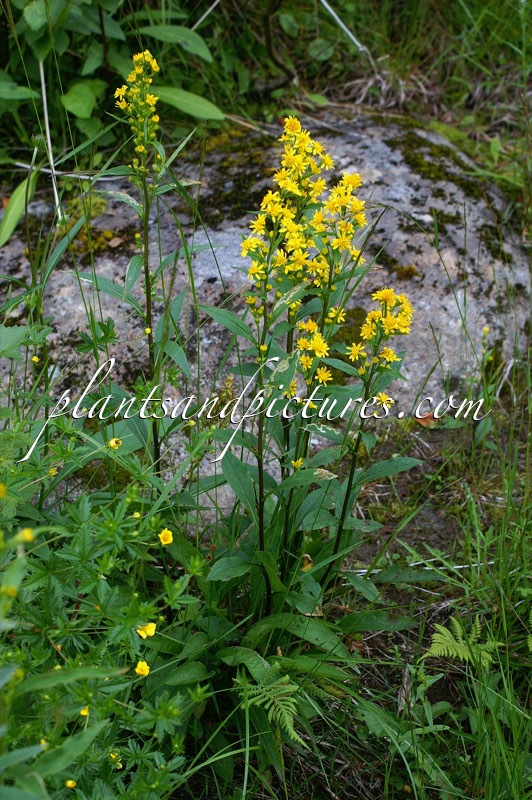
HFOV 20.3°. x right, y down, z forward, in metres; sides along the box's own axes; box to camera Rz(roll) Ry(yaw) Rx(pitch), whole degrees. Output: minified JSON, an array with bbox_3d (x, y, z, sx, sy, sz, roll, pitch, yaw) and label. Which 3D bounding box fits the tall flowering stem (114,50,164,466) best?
[{"bbox_3d":[-0.118,-0.124,1.400,0.042,0.400,0.042,0,21,0],"label":"tall flowering stem"}]

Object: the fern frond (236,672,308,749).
[{"bbox_3d":[0.004,0.242,1.160,0.056,0.022,0.066,-13,48,-26],"label":"fern frond"}]

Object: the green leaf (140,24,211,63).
[{"bbox_3d":[-0.125,-0.491,2.050,0.106,0.018,0.034,25,46,8],"label":"green leaf"}]

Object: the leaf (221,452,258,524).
[{"bbox_3d":[-0.024,0.082,1.370,0.024,0.068,0.016,-23,6,15],"label":"leaf"}]

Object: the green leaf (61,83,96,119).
[{"bbox_3d":[-0.265,-0.423,2.100,0.046,0.014,0.053,-18,62,-16],"label":"green leaf"}]

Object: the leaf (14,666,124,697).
[{"bbox_3d":[-0.129,0.184,0.970,0.069,0.013,0.016,-13,27,-9],"label":"leaf"}]

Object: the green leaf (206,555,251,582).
[{"bbox_3d":[-0.034,0.151,1.330,0.042,0.009,0.023,-22,43,-12],"label":"green leaf"}]

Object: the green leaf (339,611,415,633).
[{"bbox_3d":[0.097,0.194,1.300,0.066,0.009,0.024,2,25,-1],"label":"green leaf"}]

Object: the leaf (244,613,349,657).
[{"bbox_3d":[0.026,0.203,1.290,0.090,0.024,0.030,6,40,7],"label":"leaf"}]

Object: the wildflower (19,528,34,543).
[{"bbox_3d":[-0.158,0.089,0.980,0.009,0.009,0.007,-23,-10,-39],"label":"wildflower"}]

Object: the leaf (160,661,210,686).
[{"bbox_3d":[-0.069,0.232,1.260,0.045,0.010,0.025,-13,44,-14],"label":"leaf"}]

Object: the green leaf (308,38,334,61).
[{"bbox_3d":[0.089,-0.566,2.400,0.044,0.009,0.035,-19,60,-11],"label":"green leaf"}]

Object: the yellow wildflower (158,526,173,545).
[{"bbox_3d":[-0.081,0.110,1.200,0.011,0.013,0.006,-2,-17,-4],"label":"yellow wildflower"}]

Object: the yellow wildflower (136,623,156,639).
[{"bbox_3d":[-0.091,0.175,1.130,0.013,0.007,0.011,-12,68,-25],"label":"yellow wildflower"}]

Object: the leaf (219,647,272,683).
[{"bbox_3d":[-0.018,0.236,1.330,0.047,0.024,0.026,11,24,27],"label":"leaf"}]

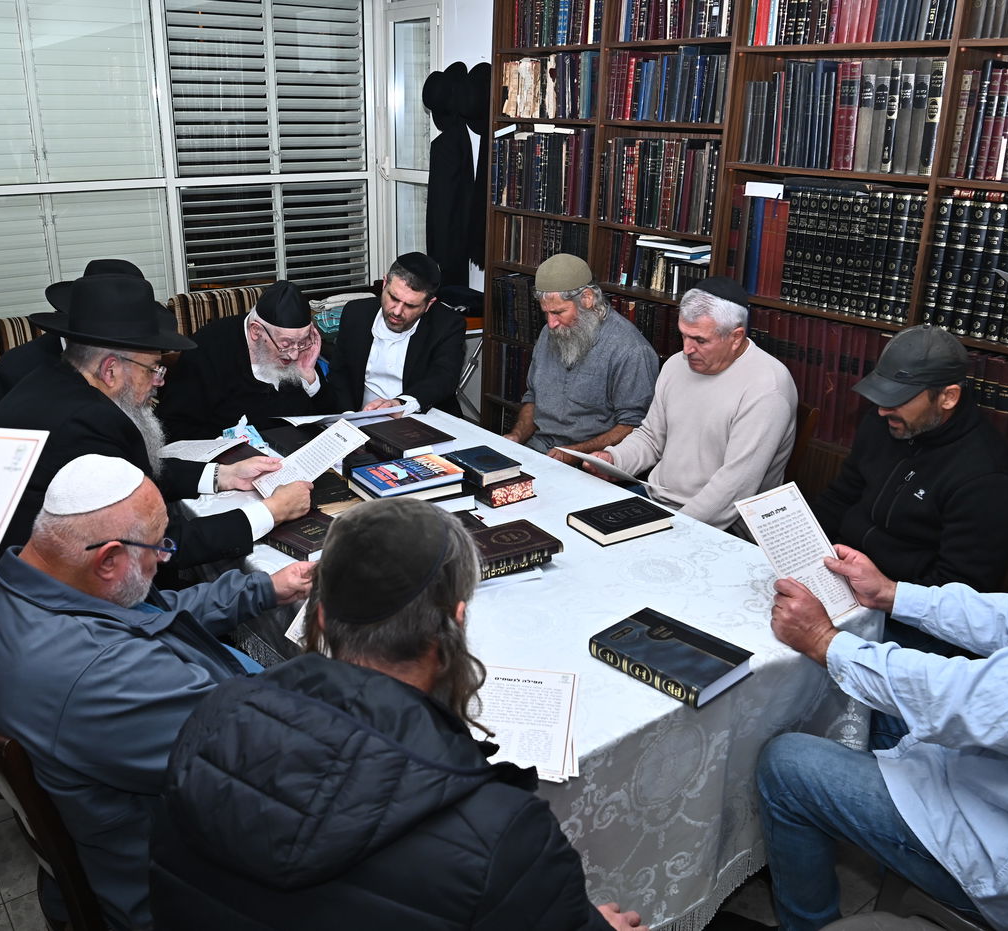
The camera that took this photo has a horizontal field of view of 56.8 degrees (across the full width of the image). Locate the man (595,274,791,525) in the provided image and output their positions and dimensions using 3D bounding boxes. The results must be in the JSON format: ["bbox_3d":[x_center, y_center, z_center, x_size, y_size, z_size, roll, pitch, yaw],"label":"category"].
[{"bbox_3d":[0.481,0.155,2.628,0.820,1.330,0.560,-16,26,-40],"label":"man"}]

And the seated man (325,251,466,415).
[{"bbox_3d":[-0.350,-0.106,3.371,0.560,1.280,0.800,-2,20,-9],"label":"seated man"}]

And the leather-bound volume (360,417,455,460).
[{"bbox_3d":[-0.294,-0.072,2.845,0.184,0.055,0.260,-13,24,-35],"label":"leather-bound volume"}]

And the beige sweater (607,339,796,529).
[{"bbox_3d":[0.565,-0.043,2.637,0.500,0.640,0.540,-16,26,-40],"label":"beige sweater"}]

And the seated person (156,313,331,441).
[{"bbox_3d":[-0.762,0.038,2.982,0.580,1.255,0.850,-17,27,-41],"label":"seated person"}]

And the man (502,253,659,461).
[{"bbox_3d":[0.137,-0.012,3.086,0.580,1.320,0.800,19,26,40],"label":"man"}]

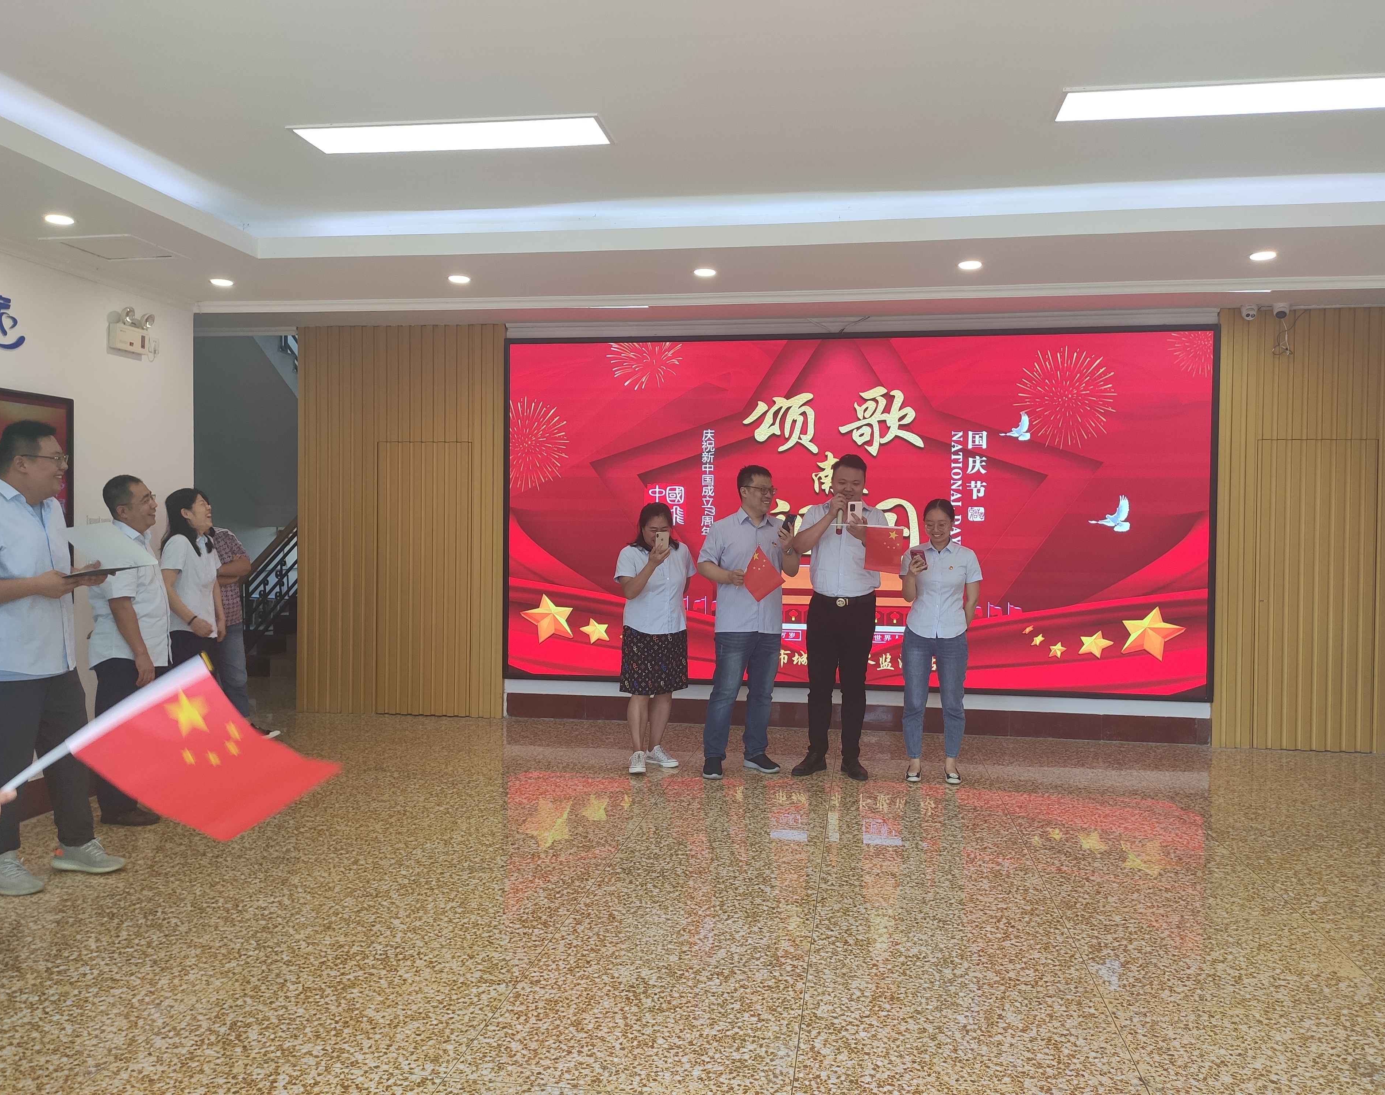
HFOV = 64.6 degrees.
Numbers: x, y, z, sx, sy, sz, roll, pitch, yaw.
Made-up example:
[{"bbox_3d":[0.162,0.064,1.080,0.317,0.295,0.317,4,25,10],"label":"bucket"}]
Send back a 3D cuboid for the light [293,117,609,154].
[{"bbox_3d":[-0.919,-1.595,4.209,1.200,0.050,0.300,1,1,9],"label":"light"}]

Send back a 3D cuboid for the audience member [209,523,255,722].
[{"bbox_3d":[-2.874,0.410,6.732,0.400,1.680,0.480,1,1,32],"label":"audience member"}]

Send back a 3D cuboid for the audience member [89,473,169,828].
[{"bbox_3d":[-2.654,0.471,5.160,0.370,1.620,0.470,0,1,-15],"label":"audience member"}]

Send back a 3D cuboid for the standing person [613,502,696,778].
[{"bbox_3d":[-0.216,0.514,6.389,0.440,1.550,0.380,0,1,-26],"label":"standing person"}]

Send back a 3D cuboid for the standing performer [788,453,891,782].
[{"bbox_3d":[0.836,0.390,6.253,0.580,1.830,0.440,1,1,15],"label":"standing performer"}]

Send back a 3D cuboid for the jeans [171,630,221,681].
[{"bbox_3d":[-2.636,0.800,5.790,0.320,0.800,0.380,1,1,0],"label":"jeans"}]

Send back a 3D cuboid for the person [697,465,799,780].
[{"bbox_3d":[0.312,0.412,6.315,0.540,1.770,0.410,0,1,-22],"label":"person"}]

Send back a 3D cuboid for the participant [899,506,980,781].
[{"bbox_3d":[1.384,0.524,6.119,0.480,1.580,0.360,1,1,12],"label":"participant"}]

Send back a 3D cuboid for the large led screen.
[{"bbox_3d":[1.043,-0.248,7.587,4.860,2.460,0.100,1,1,9],"label":"large led screen"}]

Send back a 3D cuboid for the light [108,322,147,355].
[{"bbox_3d":[-2.946,-1.098,5.741,0.060,0.140,0.245,1,1,9],"label":"light"}]

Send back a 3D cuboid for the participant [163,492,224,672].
[{"bbox_3d":[-2.632,0.470,5.784,0.360,1.590,0.430,1,1,0],"label":"participant"}]

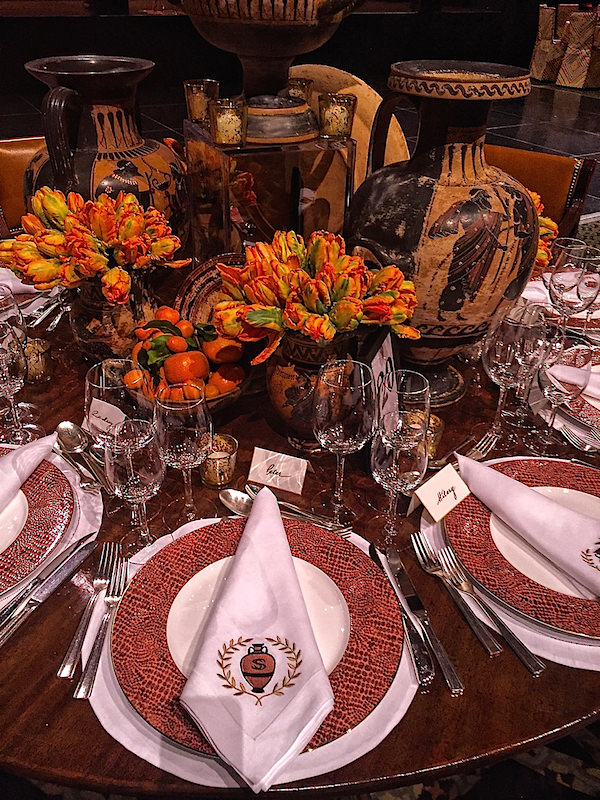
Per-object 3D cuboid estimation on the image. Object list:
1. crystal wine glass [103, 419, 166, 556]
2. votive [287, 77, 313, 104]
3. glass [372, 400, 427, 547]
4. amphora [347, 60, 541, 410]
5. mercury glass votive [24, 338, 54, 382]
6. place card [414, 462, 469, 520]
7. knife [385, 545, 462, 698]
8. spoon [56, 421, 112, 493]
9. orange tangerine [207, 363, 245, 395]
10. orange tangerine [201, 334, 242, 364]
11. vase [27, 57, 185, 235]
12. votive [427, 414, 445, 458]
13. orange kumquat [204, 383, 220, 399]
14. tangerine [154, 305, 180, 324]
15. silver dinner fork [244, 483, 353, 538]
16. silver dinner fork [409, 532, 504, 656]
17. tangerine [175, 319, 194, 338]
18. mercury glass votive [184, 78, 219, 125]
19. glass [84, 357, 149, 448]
[{"bbox_3d":[-0.208,0.116,0.863,0.079,0.184,0.079,-8,35,-14],"label":"crystal wine glass"},{"bbox_3d":[-0.002,-0.577,1.266,0.061,0.063,0.061,2,34,0],"label":"votive"},{"bbox_3d":[0.128,0.108,0.890,0.075,0.184,0.075,9,34,9],"label":"glass"},{"bbox_3d":[0.232,-0.257,1.122,0.335,0.540,0.315,-23,42,-32],"label":"amphora"},{"bbox_3d":[-0.487,-0.070,1.235,0.057,0.065,0.057,2,34,0],"label":"mercury glass votive"},{"bbox_3d":[0.204,0.139,0.968,0.047,0.050,0.089,29,42,34],"label":"place card"},{"bbox_3d":[0.145,0.260,0.816,0.021,0.011,0.216,-7,35,-12],"label":"knife"},{"bbox_3d":[-0.332,0.091,1.039,0.046,0.026,0.193,-23,41,-32],"label":"spoon"},{"bbox_3d":[-0.122,-0.034,1.111,0.063,0.056,0.063,2,34,0],"label":"orange tangerine"},{"bbox_3d":[-0.134,-0.089,1.157,0.068,0.058,0.068,2,34,0],"label":"orange tangerine"},{"bbox_3d":[-0.378,-0.390,1.324,0.331,0.493,0.331,22,39,27],"label":"vase"},{"bbox_3d":[0.205,0.057,1.079,0.057,0.066,0.057,10,35,11],"label":"votive"},{"bbox_3d":[-0.137,-0.014,1.048,0.027,0.026,0.029,2,34,0],"label":"orange kumquat"},{"bbox_3d":[-0.238,-0.152,1.206,0.047,0.042,0.047,-5,35,-11],"label":"tangerine"},{"bbox_3d":[-0.005,0.155,0.956,0.178,0.022,0.023,22,38,26],"label":"silver dinner fork"},{"bbox_3d":[0.194,0.237,0.846,0.024,0.018,0.201,-9,36,-16],"label":"silver dinner fork"},{"bbox_3d":[-0.202,-0.125,1.173,0.034,0.033,0.034,2,34,0],"label":"tangerine"},{"bbox_3d":[-0.202,-0.607,1.353,0.073,0.082,0.073,-3,34,-7],"label":"mercury glass votive"},{"bbox_3d":[-0.234,0.060,0.903,0.088,0.224,0.088,-8,35,-15],"label":"glass"}]

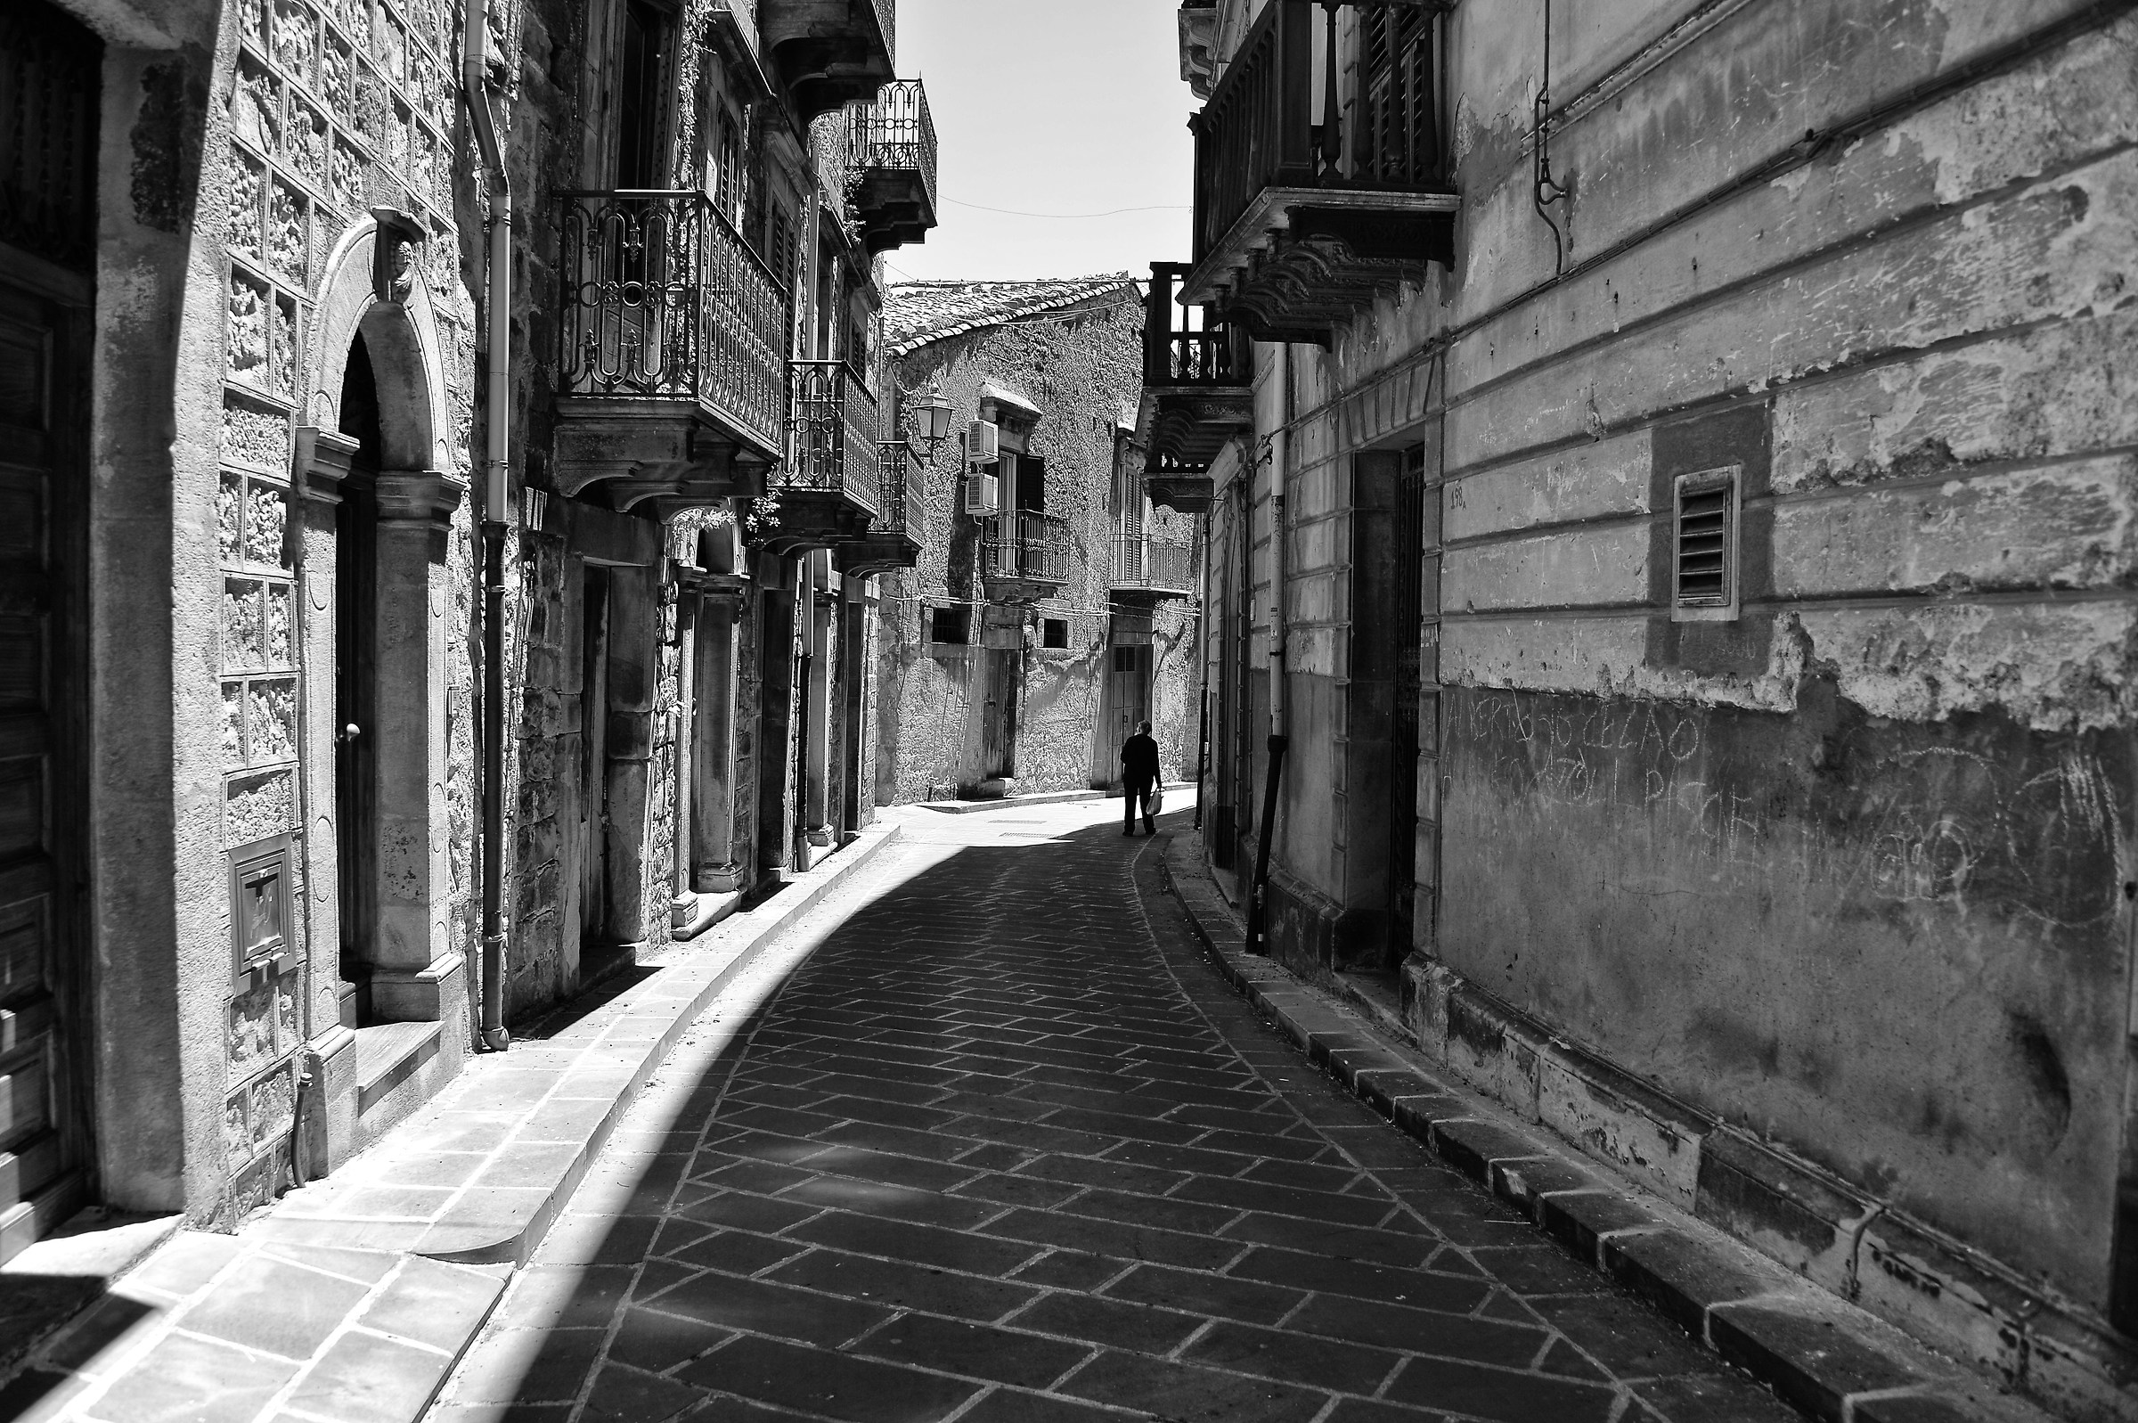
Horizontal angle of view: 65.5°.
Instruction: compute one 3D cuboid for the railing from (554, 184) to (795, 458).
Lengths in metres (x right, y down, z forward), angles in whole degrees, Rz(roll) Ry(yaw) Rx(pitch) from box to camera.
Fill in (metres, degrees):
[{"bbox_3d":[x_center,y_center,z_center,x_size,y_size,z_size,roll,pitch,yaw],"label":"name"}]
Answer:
[{"bbox_3d":[-2.140,-2.113,9.350,0.740,1.020,2.300,1,2,1],"label":"railing"}]

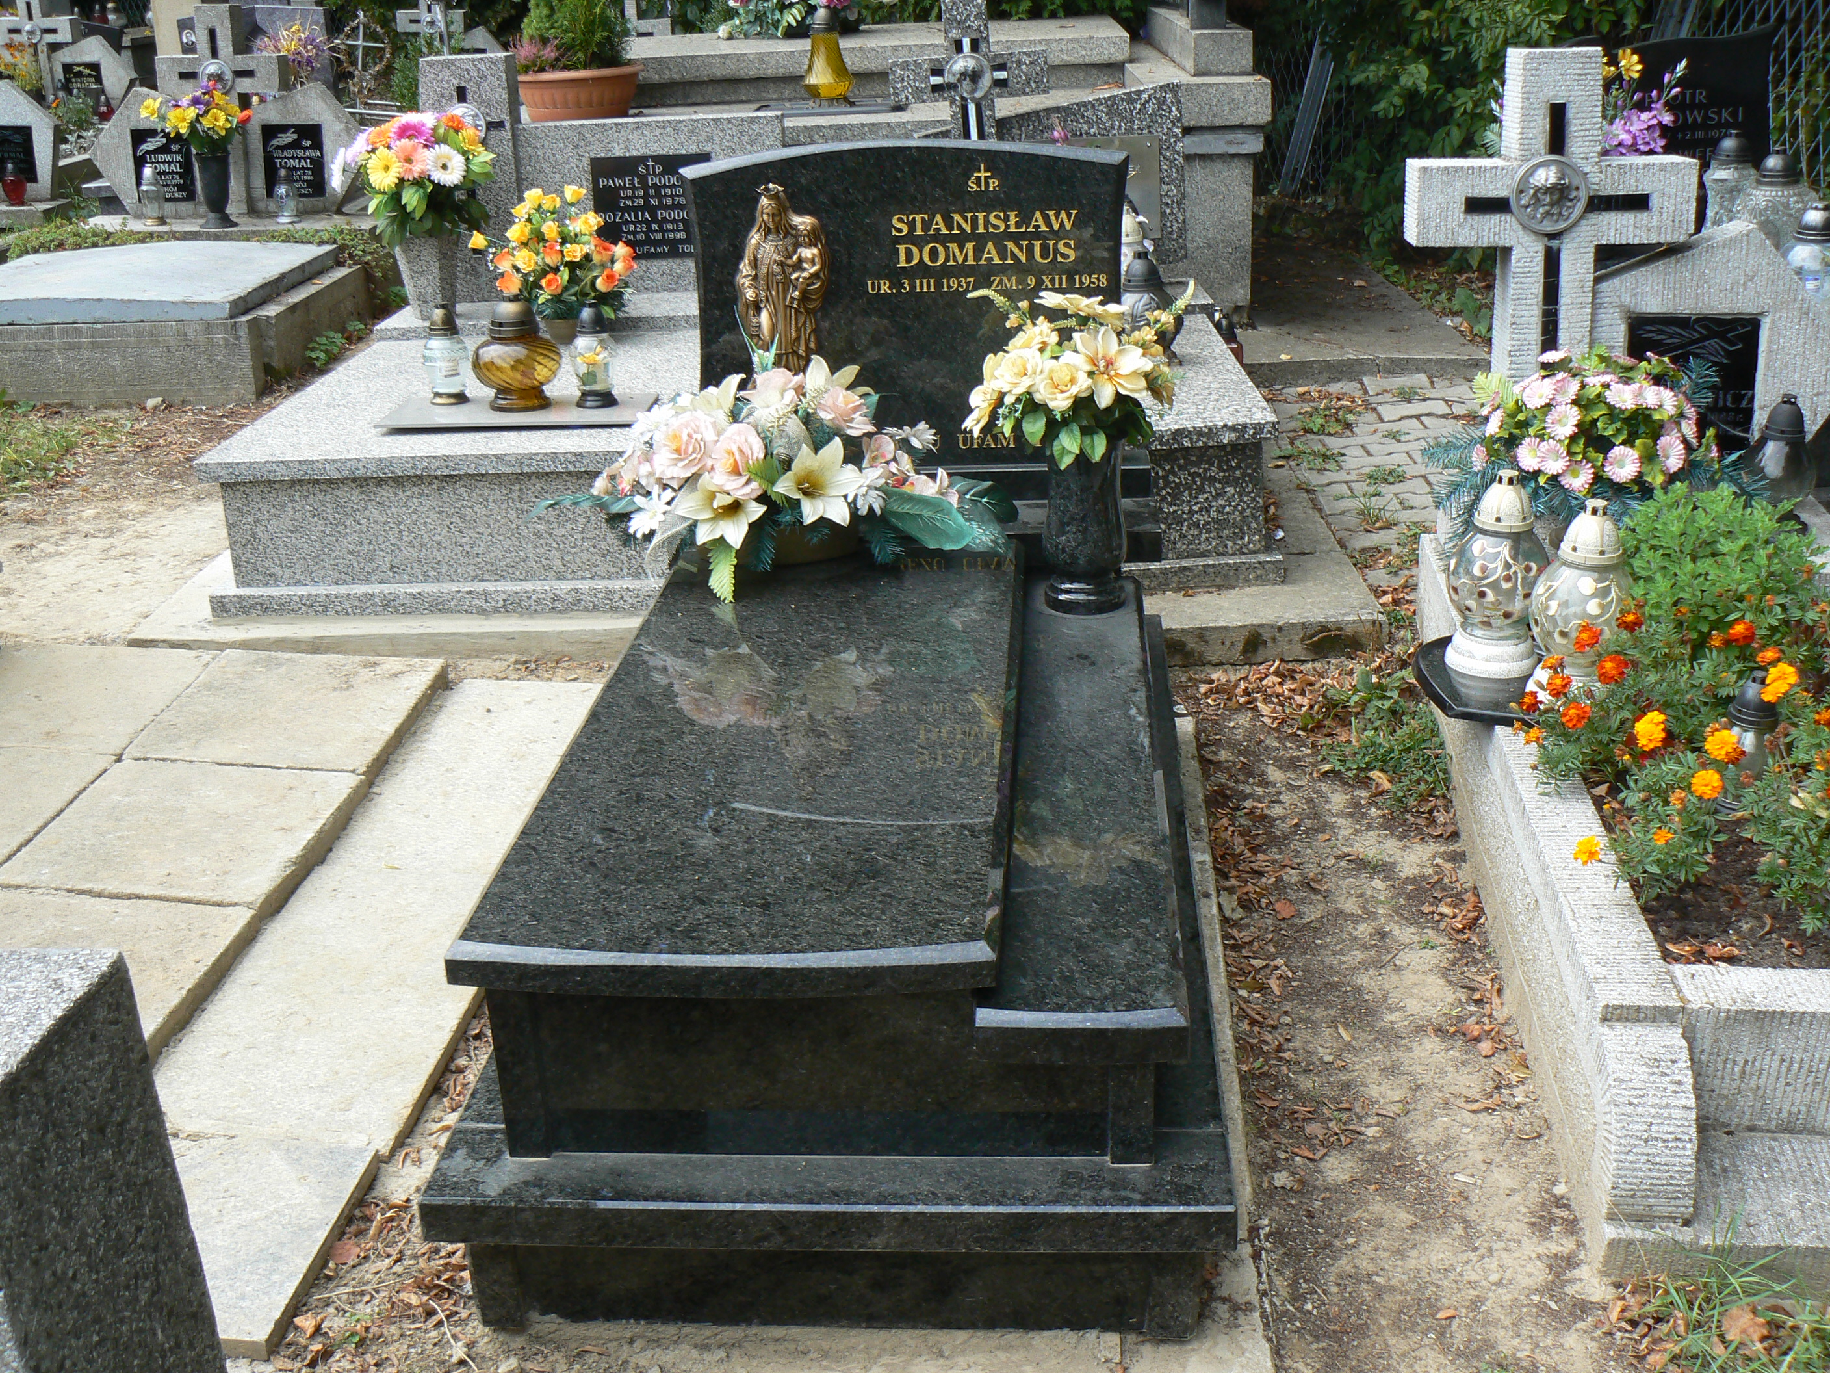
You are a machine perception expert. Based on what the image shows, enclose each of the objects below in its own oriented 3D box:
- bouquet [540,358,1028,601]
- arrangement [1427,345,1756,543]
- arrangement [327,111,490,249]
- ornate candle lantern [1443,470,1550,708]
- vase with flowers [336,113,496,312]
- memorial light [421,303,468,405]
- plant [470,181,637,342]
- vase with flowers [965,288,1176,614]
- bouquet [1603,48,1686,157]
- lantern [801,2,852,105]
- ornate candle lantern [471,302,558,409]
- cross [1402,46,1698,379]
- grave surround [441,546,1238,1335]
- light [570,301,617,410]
[{"bbox_3d":[-0.238,-0.401,3.451,0.815,0.383,0.456,-1,22,5],"label":"bouquet"},{"bbox_3d":[1.255,-0.449,3.566,0.582,0.330,0.427,-1,22,5],"label":"arrangement"},{"bbox_3d":[-1.548,-1.556,5.870,0.510,0.418,0.452,-2,22,2],"label":"arrangement"},{"bbox_3d":[0.950,-0.190,3.101,0.168,0.322,0.168,-1,22,5],"label":"ornate candle lantern"},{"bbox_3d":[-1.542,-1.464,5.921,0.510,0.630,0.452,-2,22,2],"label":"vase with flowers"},{"bbox_3d":[-1.149,-0.812,4.665,0.110,0.222,0.110,-1,22,5],"label":"memorial light"},{"bbox_3d":[-1.079,-1.279,5.646,0.493,0.411,0.397,-2,22,2],"label":"plant"},{"bbox_3d":[0.272,-0.418,3.340,0.367,0.562,0.329,-1,22,5],"label":"vase with flowers"},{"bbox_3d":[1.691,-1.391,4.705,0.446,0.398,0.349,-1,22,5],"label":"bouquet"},{"bbox_3d":[-0.287,-2.061,6.208,0.170,0.306,0.170,-1,22,5],"label":"lantern"},{"bbox_3d":[-1.012,-0.845,4.831,0.227,0.269,0.227,-2,22,2],"label":"ornate candle lantern"},{"bbox_3d":[1.251,-0.827,3.784,0.526,0.831,0.131,-1,22,5],"label":"cross"},{"bbox_3d":[-0.040,0.196,3.086,0.955,0.562,1.932,-1,22,5],"label":"grave surround"},{"bbox_3d":[-0.814,-0.842,4.804,0.118,0.264,0.115,-2,22,2],"label":"light"}]

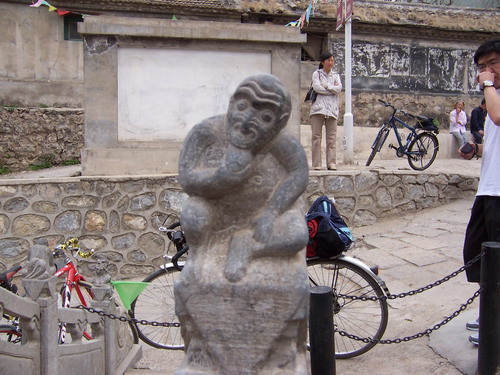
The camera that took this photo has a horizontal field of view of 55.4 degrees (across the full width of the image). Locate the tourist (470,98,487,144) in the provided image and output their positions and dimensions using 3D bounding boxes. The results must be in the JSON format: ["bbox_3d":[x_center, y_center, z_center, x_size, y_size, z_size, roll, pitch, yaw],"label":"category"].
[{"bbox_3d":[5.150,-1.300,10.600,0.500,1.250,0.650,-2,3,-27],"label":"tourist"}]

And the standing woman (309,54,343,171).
[{"bbox_3d":[1.055,-1.055,6.650,0.500,1.630,0.340,-1,3,-14],"label":"standing woman"}]

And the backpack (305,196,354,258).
[{"bbox_3d":[0.532,0.275,3.300,0.300,0.430,0.300,-9,0,22],"label":"backpack"}]

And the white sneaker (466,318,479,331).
[{"bbox_3d":[1.450,0.815,2.880,0.285,0.110,0.105,0,3,12],"label":"white sneaker"}]

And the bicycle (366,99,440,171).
[{"bbox_3d":[2.450,-0.810,7.620,1.680,1.030,0.580,2,2,-25],"label":"bicycle"}]

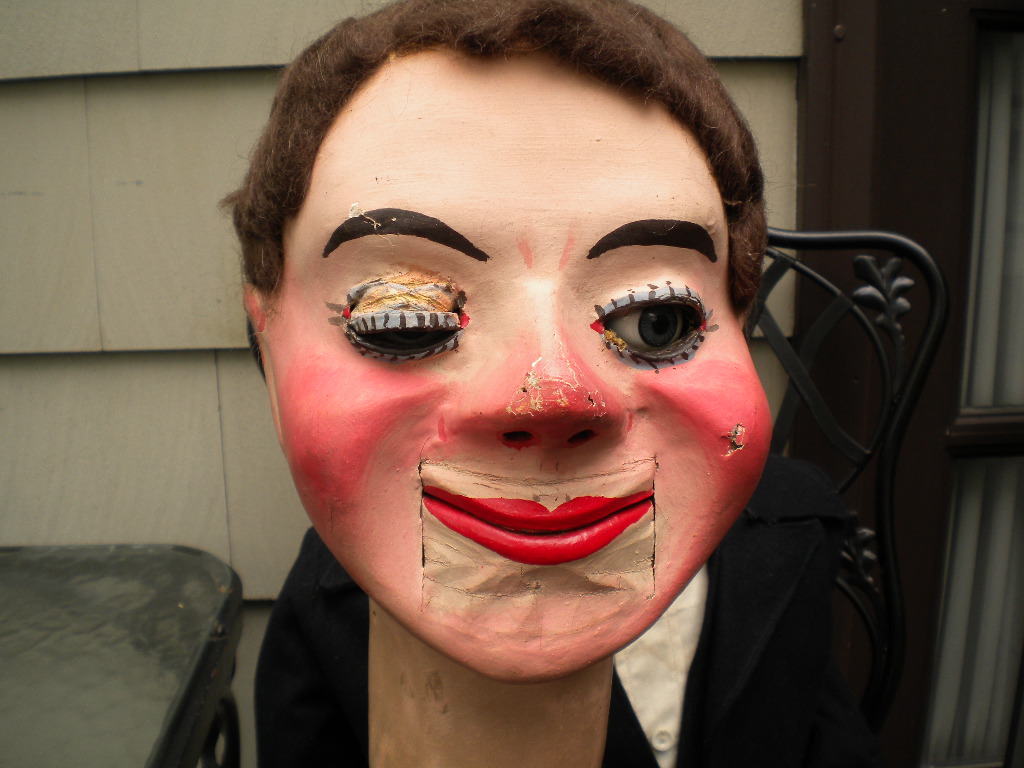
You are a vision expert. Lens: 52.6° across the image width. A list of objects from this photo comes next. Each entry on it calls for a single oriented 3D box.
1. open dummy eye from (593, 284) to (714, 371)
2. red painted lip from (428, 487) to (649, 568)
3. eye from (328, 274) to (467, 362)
[{"bbox_3d":[0.051,-0.021,0.378,0.041,0.030,0.024,-1,7,-16],"label":"open dummy eye"},{"bbox_3d":[0.008,0.049,0.358,0.080,0.026,0.025,0,7,-13],"label":"red painted lip"},{"bbox_3d":[-0.041,-0.023,0.362,0.045,0.030,0.024,0,6,-10],"label":"eye"}]

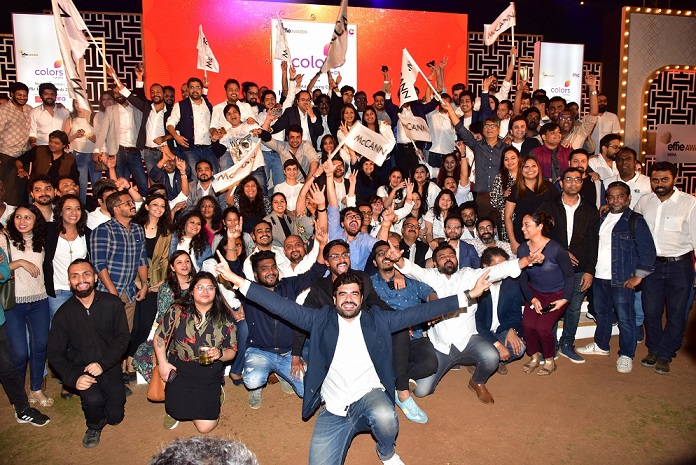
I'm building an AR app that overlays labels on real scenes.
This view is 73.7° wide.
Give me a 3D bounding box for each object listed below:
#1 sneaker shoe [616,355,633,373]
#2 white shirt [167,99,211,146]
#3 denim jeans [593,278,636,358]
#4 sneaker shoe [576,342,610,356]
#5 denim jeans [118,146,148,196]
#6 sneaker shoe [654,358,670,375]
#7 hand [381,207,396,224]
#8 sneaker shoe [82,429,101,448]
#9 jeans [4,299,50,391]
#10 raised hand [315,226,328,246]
[{"bbox_3d":[2.383,1.109,3.995,0.110,0.115,0.290,3,6,30],"label":"sneaker shoe"},{"bbox_3d":[-1.752,-1.226,5.150,0.480,0.530,0.290,-4,6,-36],"label":"white shirt"},{"bbox_3d":[2.336,0.736,4.070,0.380,0.820,0.290,3,6,33],"label":"denim jeans"},{"bbox_3d":[2.337,1.119,4.420,0.290,0.110,0.105,1,6,17],"label":"sneaker shoe"},{"bbox_3d":[-2.472,-0.530,5.350,0.400,0.920,0.320,-2,6,-14],"label":"denim jeans"},{"bbox_3d":[2.611,1.073,3.839,0.100,0.110,0.280,3,6,38],"label":"sneaker shoe"},{"bbox_3d":[0.340,-0.166,3.850,0.110,0.180,0.080,12,3,5],"label":"hand"},{"bbox_3d":[-1.693,1.307,3.091,0.105,0.110,0.280,-2,5,-20],"label":"sneaker shoe"},{"bbox_3d":[-2.540,0.872,3.680,0.340,0.780,0.260,-3,6,-25],"label":"jeans"},{"bbox_3d":[-0.208,0.024,3.650,0.100,0.180,0.070,-1,6,0],"label":"raised hand"}]

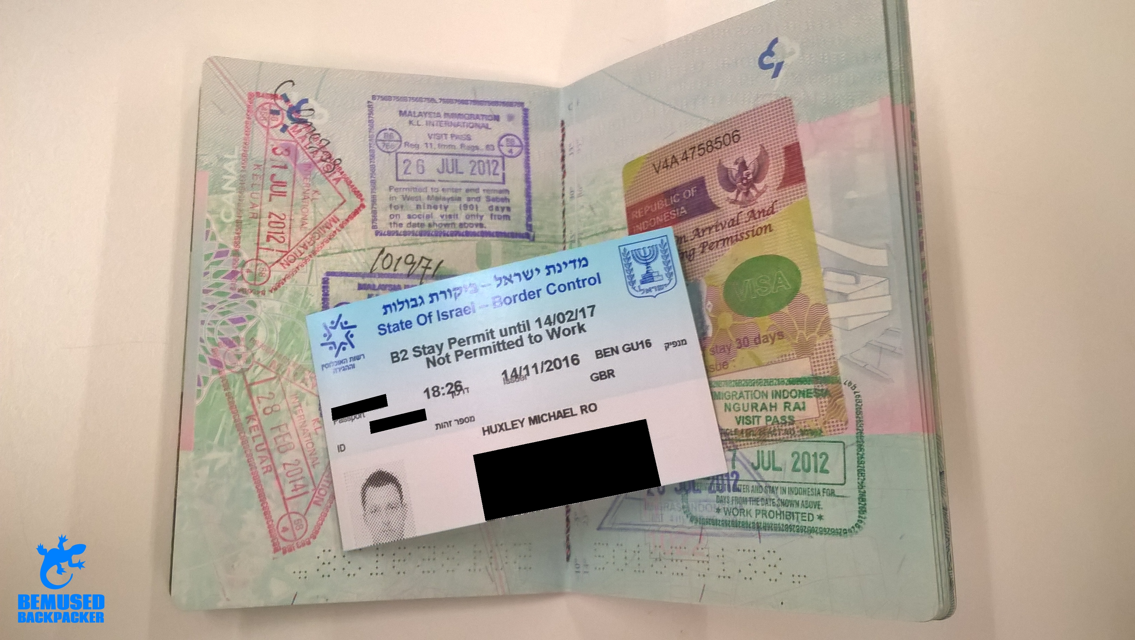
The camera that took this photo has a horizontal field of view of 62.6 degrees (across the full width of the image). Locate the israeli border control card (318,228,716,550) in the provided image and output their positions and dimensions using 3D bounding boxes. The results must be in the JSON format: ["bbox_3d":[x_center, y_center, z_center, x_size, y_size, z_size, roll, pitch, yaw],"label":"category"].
[{"bbox_3d":[-0.013,0.015,0.204,0.086,0.001,0.054,-13,80,8],"label":"israeli border control card"}]

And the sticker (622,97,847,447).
[{"bbox_3d":[0.033,-0.008,0.198,0.046,0.001,0.070,-17,72,41],"label":"sticker"}]

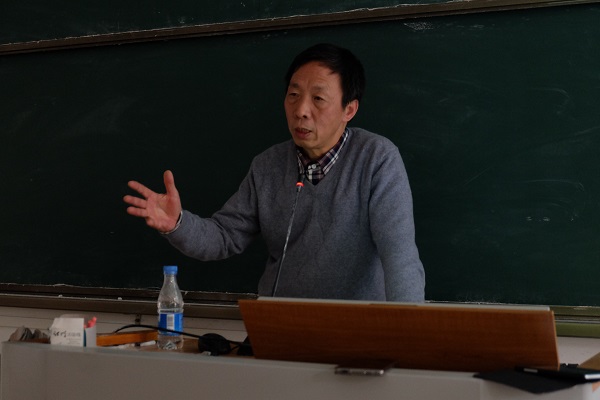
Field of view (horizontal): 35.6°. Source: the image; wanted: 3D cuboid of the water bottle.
[{"bbox_3d":[-0.284,0.236,2.050,0.057,0.183,0.057,0,-1,-8],"label":"water bottle"}]

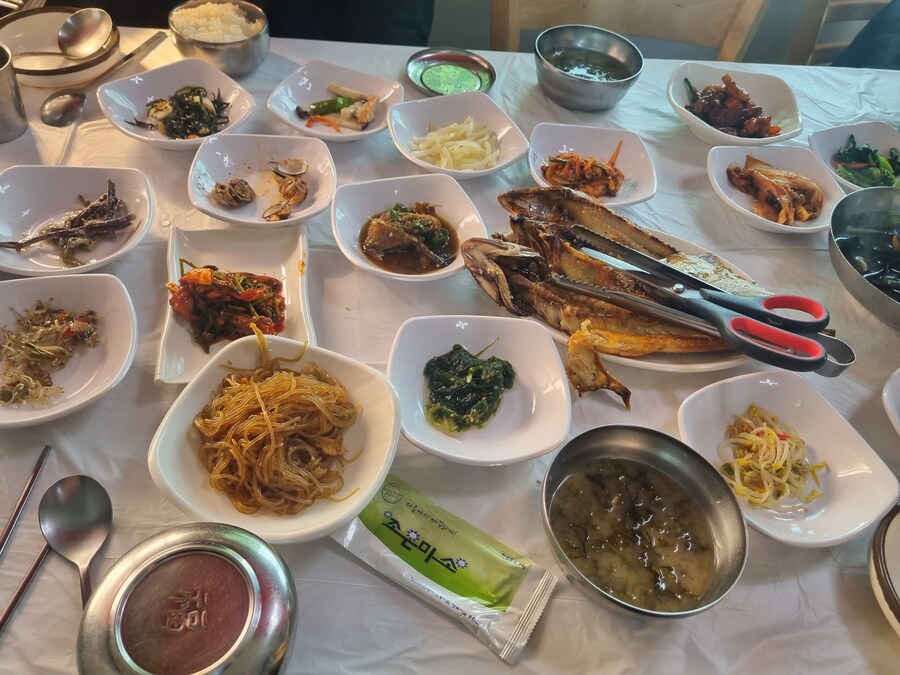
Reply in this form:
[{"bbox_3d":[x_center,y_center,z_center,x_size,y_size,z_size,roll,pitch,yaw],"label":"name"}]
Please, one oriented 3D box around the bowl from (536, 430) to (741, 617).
[{"bbox_3d":[0.120,0.127,0.447,0.127,0.058,0.127,4,50,-4],"label":"bowl"}]

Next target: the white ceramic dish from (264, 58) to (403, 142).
[{"bbox_3d":[-0.124,-0.245,0.741,0.131,0.033,0.135,20,51,9],"label":"white ceramic dish"}]

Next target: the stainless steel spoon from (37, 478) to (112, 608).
[{"bbox_3d":[-0.201,0.161,0.375,0.043,0.020,0.203,-14,53,-19],"label":"stainless steel spoon"}]

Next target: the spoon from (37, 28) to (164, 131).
[{"bbox_3d":[-0.372,-0.291,0.735,0.043,0.020,0.196,21,50,10],"label":"spoon"}]

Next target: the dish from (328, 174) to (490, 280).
[{"bbox_3d":[-0.036,-0.093,0.603,0.130,0.038,0.130,-12,53,-18],"label":"dish"}]

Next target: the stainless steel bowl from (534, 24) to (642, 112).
[{"bbox_3d":[0.164,-0.320,0.823,0.129,0.058,0.129,9,50,0],"label":"stainless steel bowl"}]

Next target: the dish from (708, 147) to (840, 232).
[{"bbox_3d":[0.342,-0.148,0.717,0.140,0.036,0.134,-4,51,-10],"label":"dish"}]

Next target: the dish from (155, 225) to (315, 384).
[{"bbox_3d":[-0.173,-0.030,0.560,0.118,0.027,0.170,-5,51,-11],"label":"dish"}]

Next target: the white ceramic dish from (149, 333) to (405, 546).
[{"bbox_3d":[-0.110,0.068,0.451,0.141,0.045,0.141,19,50,8],"label":"white ceramic dish"}]

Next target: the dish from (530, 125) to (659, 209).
[{"bbox_3d":[0.144,-0.169,0.711,0.130,0.035,0.130,4,50,-4],"label":"dish"}]

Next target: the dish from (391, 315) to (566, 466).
[{"bbox_3d":[0.021,0.040,0.498,0.130,0.038,0.130,0,50,-8],"label":"dish"}]

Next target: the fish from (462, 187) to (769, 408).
[{"bbox_3d":[0.139,-0.037,0.581,0.264,0.055,0.208,20,51,9],"label":"fish"}]

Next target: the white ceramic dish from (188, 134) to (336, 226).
[{"bbox_3d":[-0.169,-0.138,0.622,0.130,0.038,0.130,-3,50,-11],"label":"white ceramic dish"}]

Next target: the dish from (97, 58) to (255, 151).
[{"bbox_3d":[-0.271,-0.228,0.684,0.130,0.038,0.130,39,55,23],"label":"dish"}]

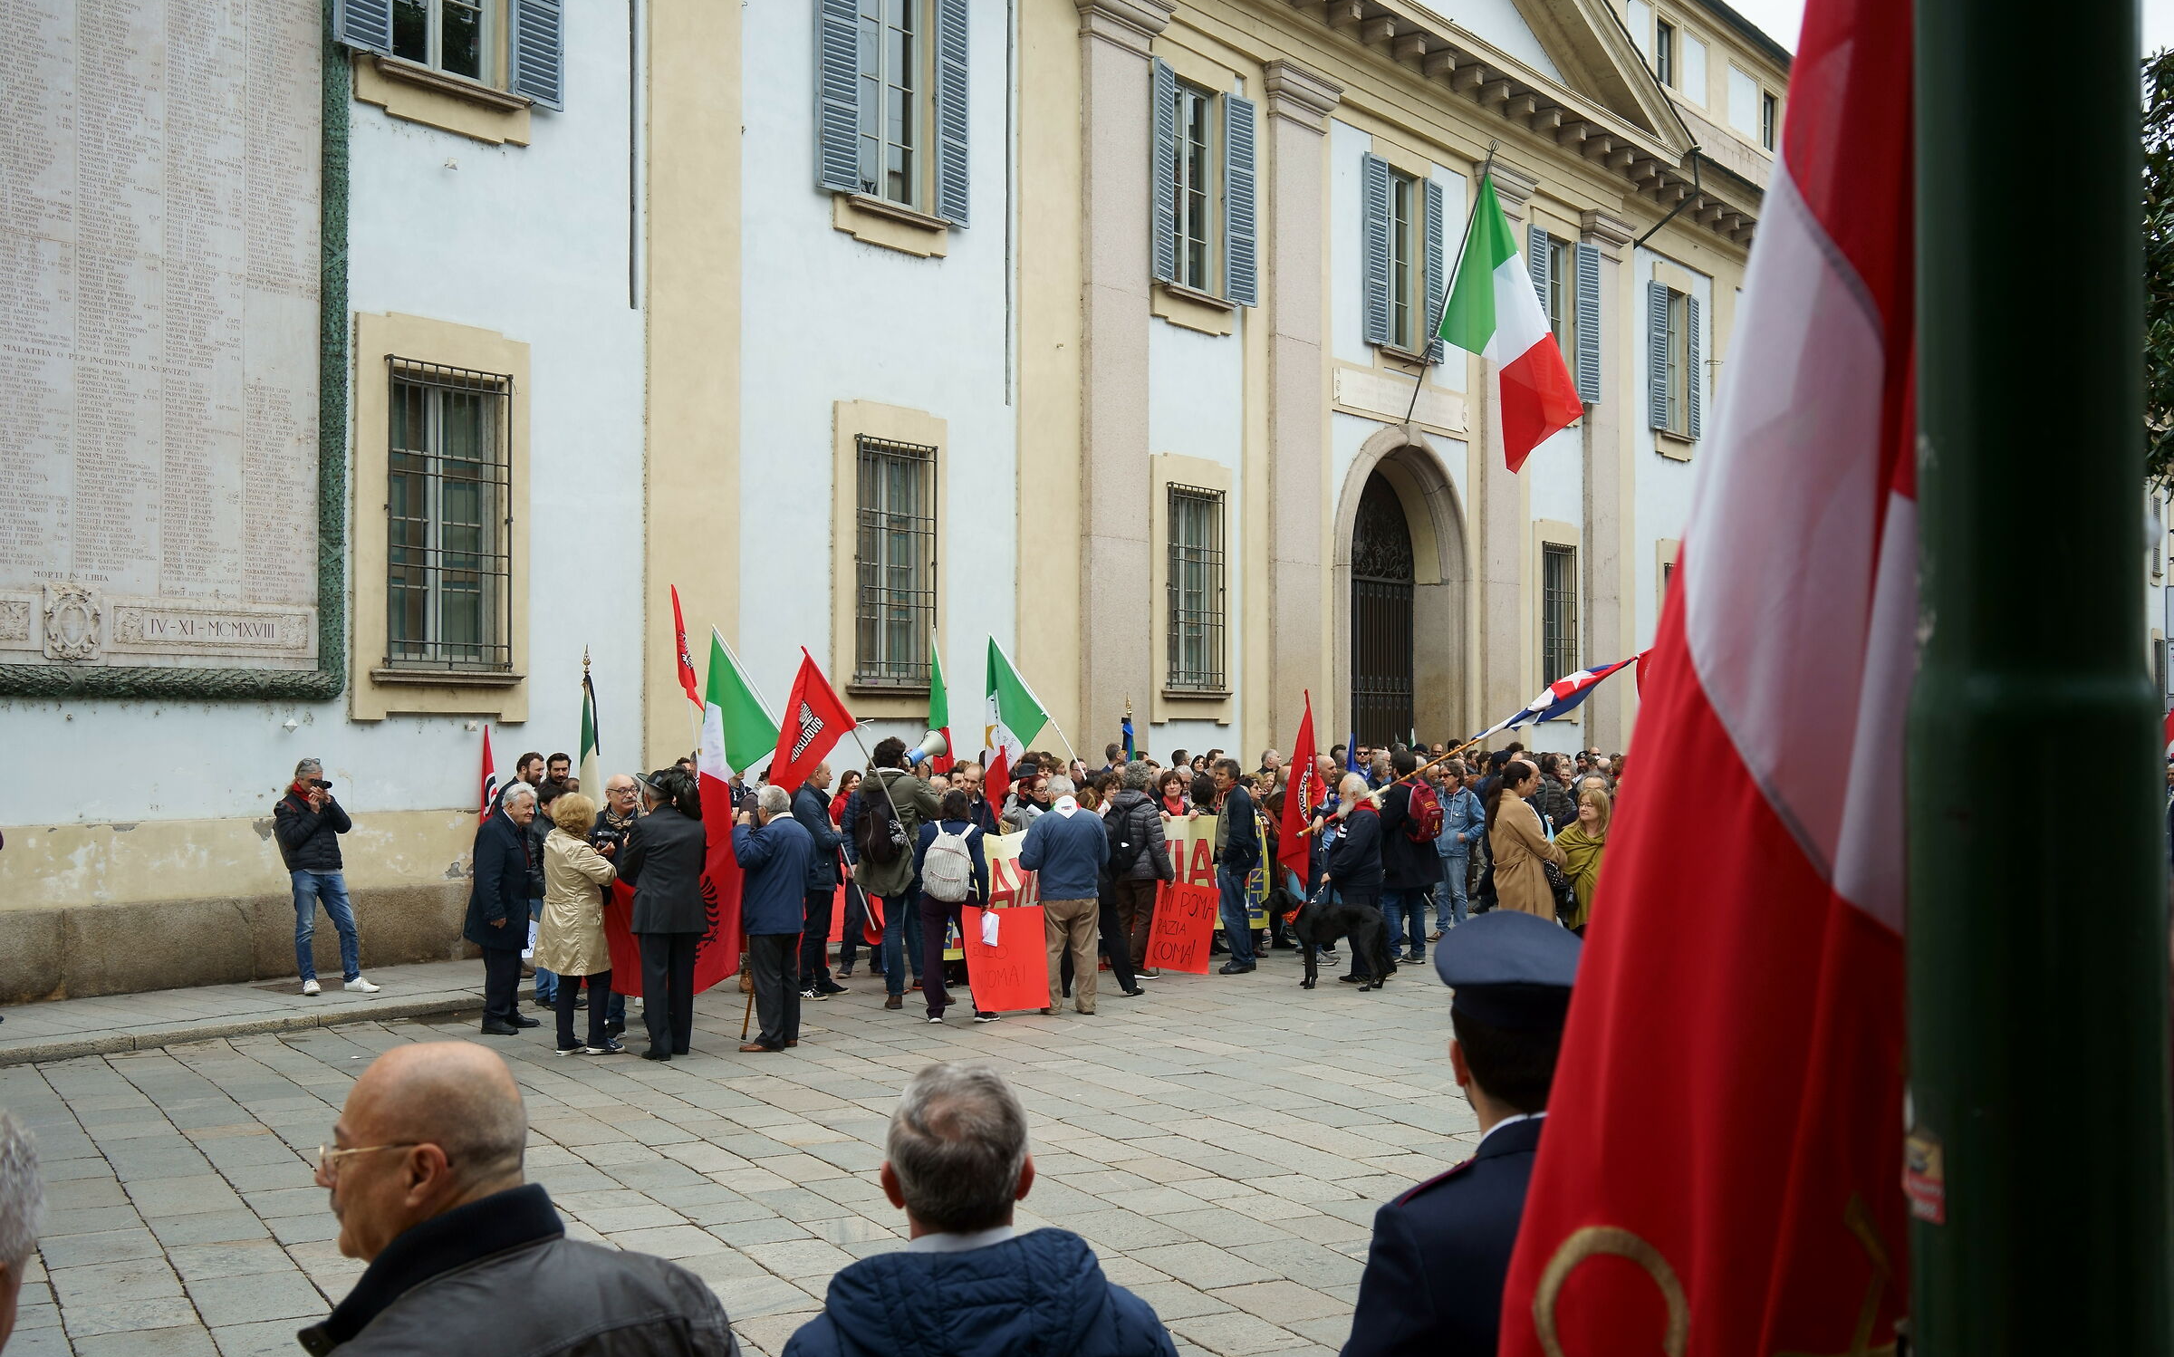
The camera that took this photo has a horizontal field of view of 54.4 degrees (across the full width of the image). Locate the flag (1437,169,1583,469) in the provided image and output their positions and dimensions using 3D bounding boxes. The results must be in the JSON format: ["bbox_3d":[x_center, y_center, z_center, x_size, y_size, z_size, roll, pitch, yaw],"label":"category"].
[{"bbox_3d":[6.016,-5.052,30.000,2.050,4.150,0.600,0,-1,22],"label":"flag"}]

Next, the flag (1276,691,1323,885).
[{"bbox_3d":[1.826,0.917,18.100,0.370,1.570,0.240,0,-1,9],"label":"flag"}]

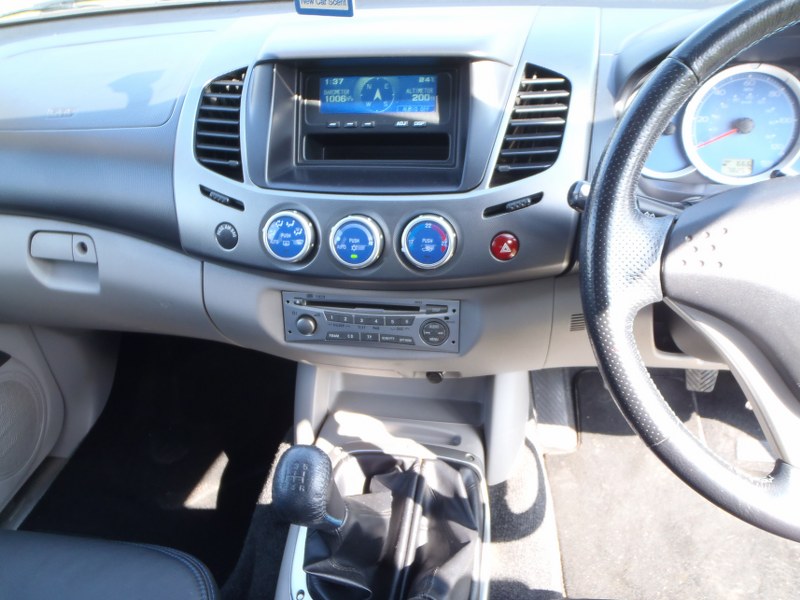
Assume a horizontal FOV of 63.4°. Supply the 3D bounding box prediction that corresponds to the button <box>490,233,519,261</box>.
[{"bbox_3d":[0.095,-0.049,0.592,0.026,0.026,0.012,-1,3,2],"label":"button"}]

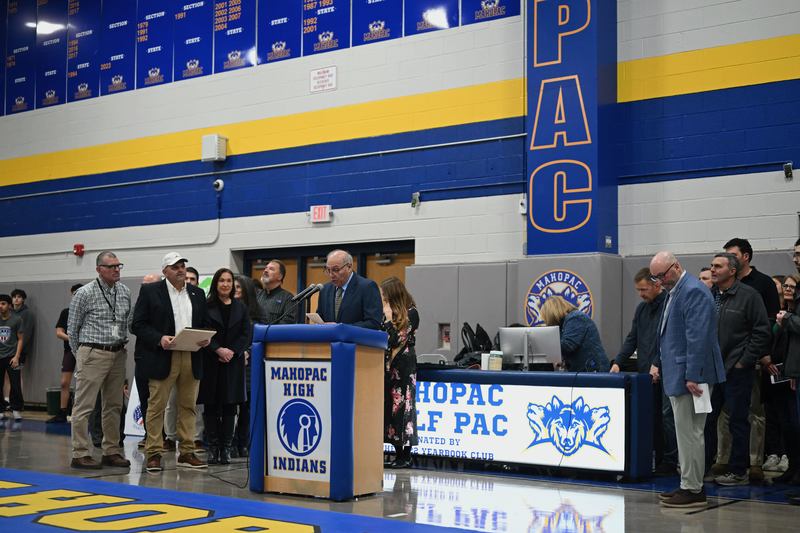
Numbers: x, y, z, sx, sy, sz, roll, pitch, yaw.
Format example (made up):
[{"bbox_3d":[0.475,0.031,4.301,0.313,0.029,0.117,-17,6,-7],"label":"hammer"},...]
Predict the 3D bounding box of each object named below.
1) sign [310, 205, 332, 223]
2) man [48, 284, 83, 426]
[{"bbox_3d":[-0.937,-0.626,13.250,0.300,0.190,0.055,-2,-4,37],"label":"sign"},{"bbox_3d":[-4.327,1.141,14.601,0.550,1.790,0.380,-3,-4,43],"label":"man"}]

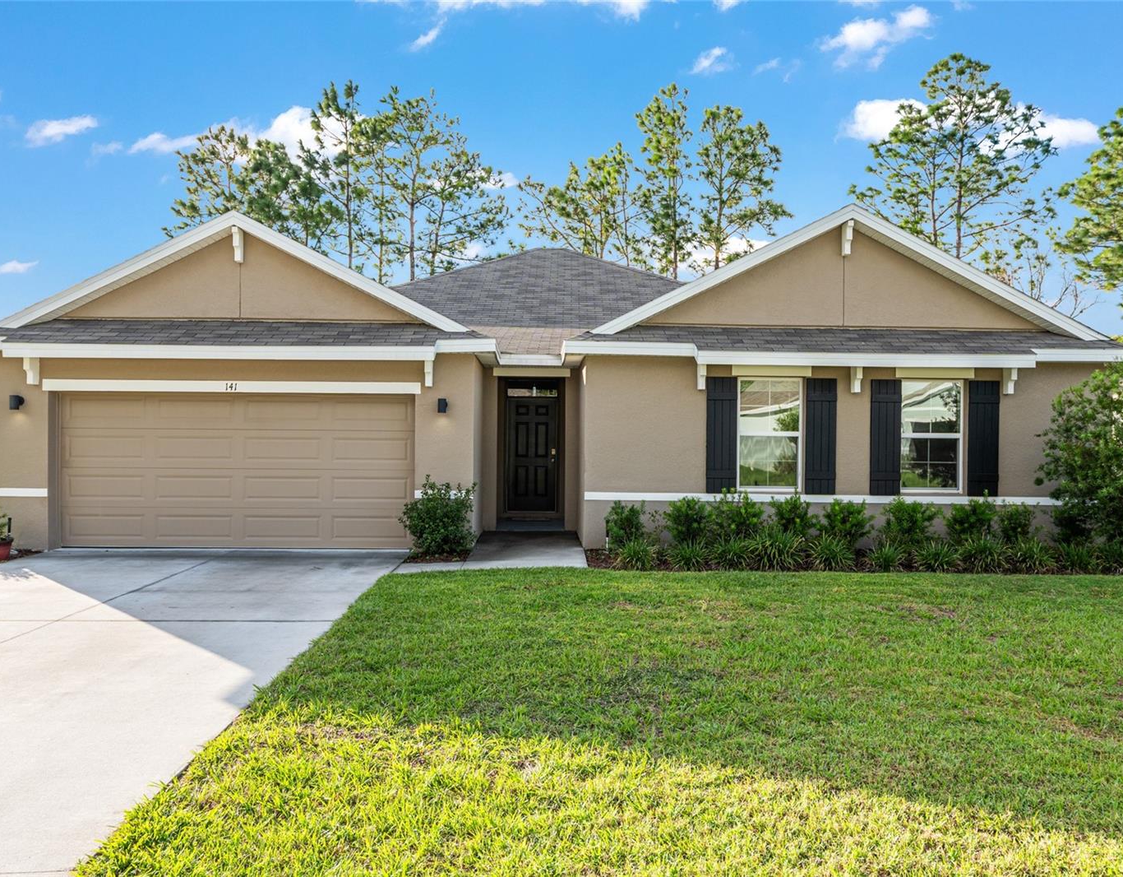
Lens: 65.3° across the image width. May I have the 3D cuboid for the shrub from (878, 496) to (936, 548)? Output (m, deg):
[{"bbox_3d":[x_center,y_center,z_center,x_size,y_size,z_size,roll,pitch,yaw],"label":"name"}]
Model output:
[{"bbox_3d":[4.424,1.124,11.206,0.749,0.725,0.711,0,0,-1],"label":"shrub"}]

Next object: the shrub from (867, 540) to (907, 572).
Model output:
[{"bbox_3d":[3.894,1.382,10.498,0.468,0.329,0.468,0,0,-1],"label":"shrub"}]

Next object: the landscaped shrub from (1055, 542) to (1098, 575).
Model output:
[{"bbox_3d":[6.217,1.412,10.556,0.520,0.302,0.520,0,0,-1],"label":"landscaped shrub"}]

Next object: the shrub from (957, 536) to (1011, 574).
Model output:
[{"bbox_3d":[5.101,1.373,10.600,0.640,0.410,0.580,1,0,-1],"label":"shrub"}]

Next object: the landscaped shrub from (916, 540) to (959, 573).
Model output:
[{"bbox_3d":[4.503,1.385,10.513,0.518,0.331,0.518,0,0,-1],"label":"landscaped shrub"}]

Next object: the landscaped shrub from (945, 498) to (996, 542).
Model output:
[{"bbox_3d":[5.234,1.134,11.225,0.671,0.716,0.637,0,0,-1],"label":"landscaped shrub"}]

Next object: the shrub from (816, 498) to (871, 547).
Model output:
[{"bbox_3d":[3.682,1.156,11.400,0.700,0.735,0.620,1,0,-1],"label":"shrub"}]

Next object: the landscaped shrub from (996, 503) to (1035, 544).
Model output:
[{"bbox_3d":[5.813,1.169,11.238,0.501,0.654,0.476,0,0,-1],"label":"landscaped shrub"}]

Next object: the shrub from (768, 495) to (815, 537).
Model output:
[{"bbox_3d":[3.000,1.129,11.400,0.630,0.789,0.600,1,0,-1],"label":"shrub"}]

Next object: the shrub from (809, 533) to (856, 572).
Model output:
[{"bbox_3d":[3.274,1.351,10.600,0.570,0.416,0.550,1,0,-1],"label":"shrub"}]

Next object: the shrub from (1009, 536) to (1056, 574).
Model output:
[{"bbox_3d":[5.665,1.379,10.542,0.568,0.361,0.568,0,0,-1],"label":"shrub"}]

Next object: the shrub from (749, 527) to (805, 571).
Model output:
[{"bbox_3d":[2.603,1.311,10.600,0.660,0.485,0.600,1,0,-1],"label":"shrub"}]

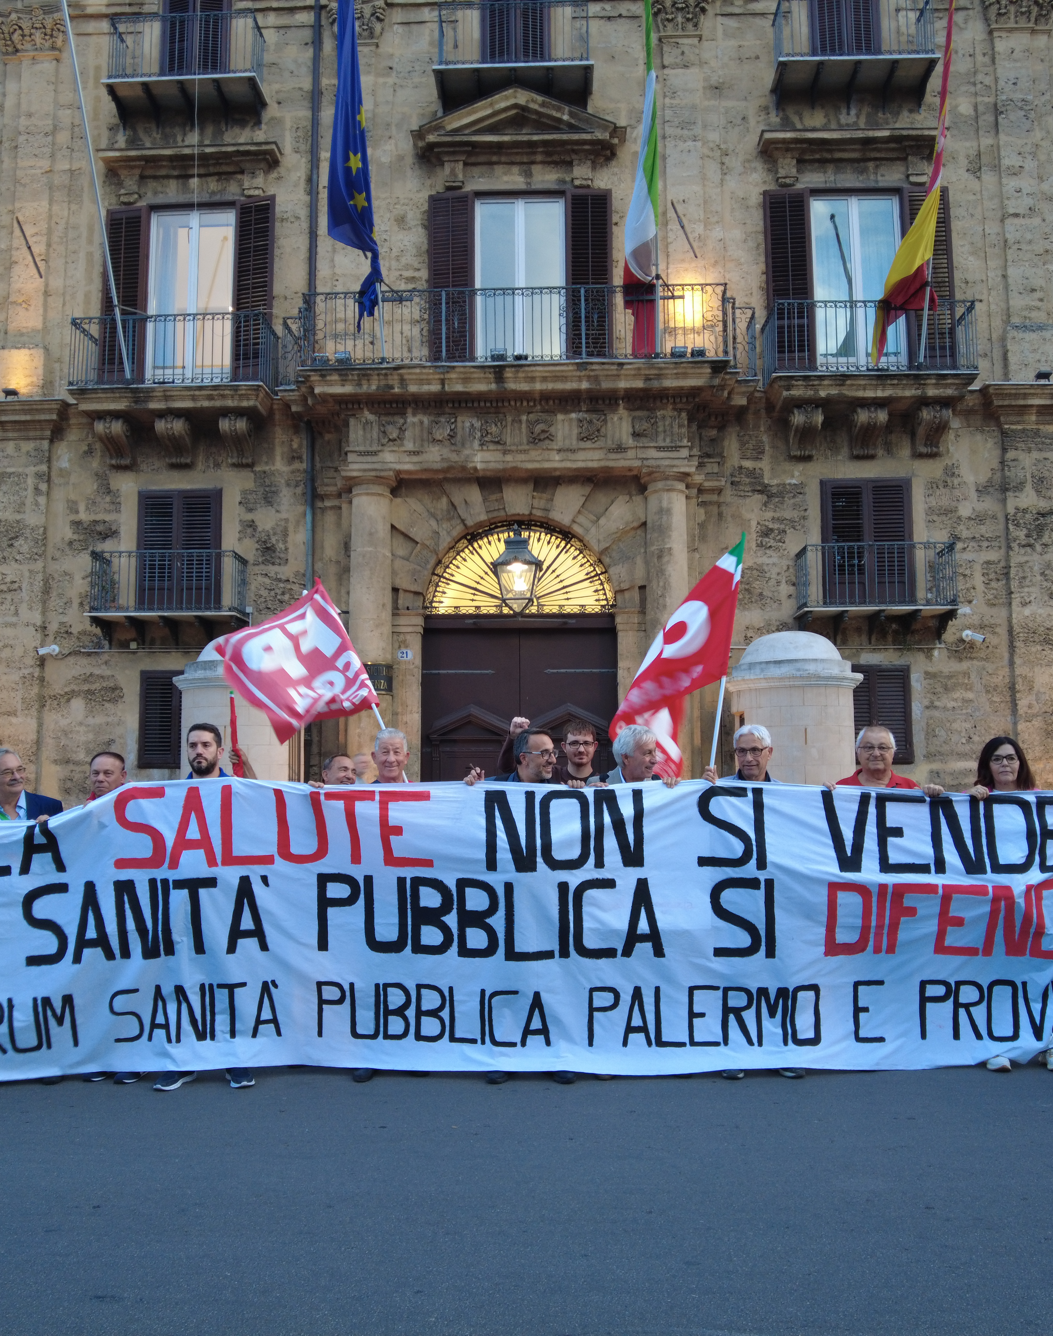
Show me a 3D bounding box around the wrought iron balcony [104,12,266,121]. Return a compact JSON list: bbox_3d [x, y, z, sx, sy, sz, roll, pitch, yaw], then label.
[{"bbox_3d":[-5.141,-9.131,15.608,2.292,1.146,0.710,-1,-5,2],"label":"wrought iron balcony"}]

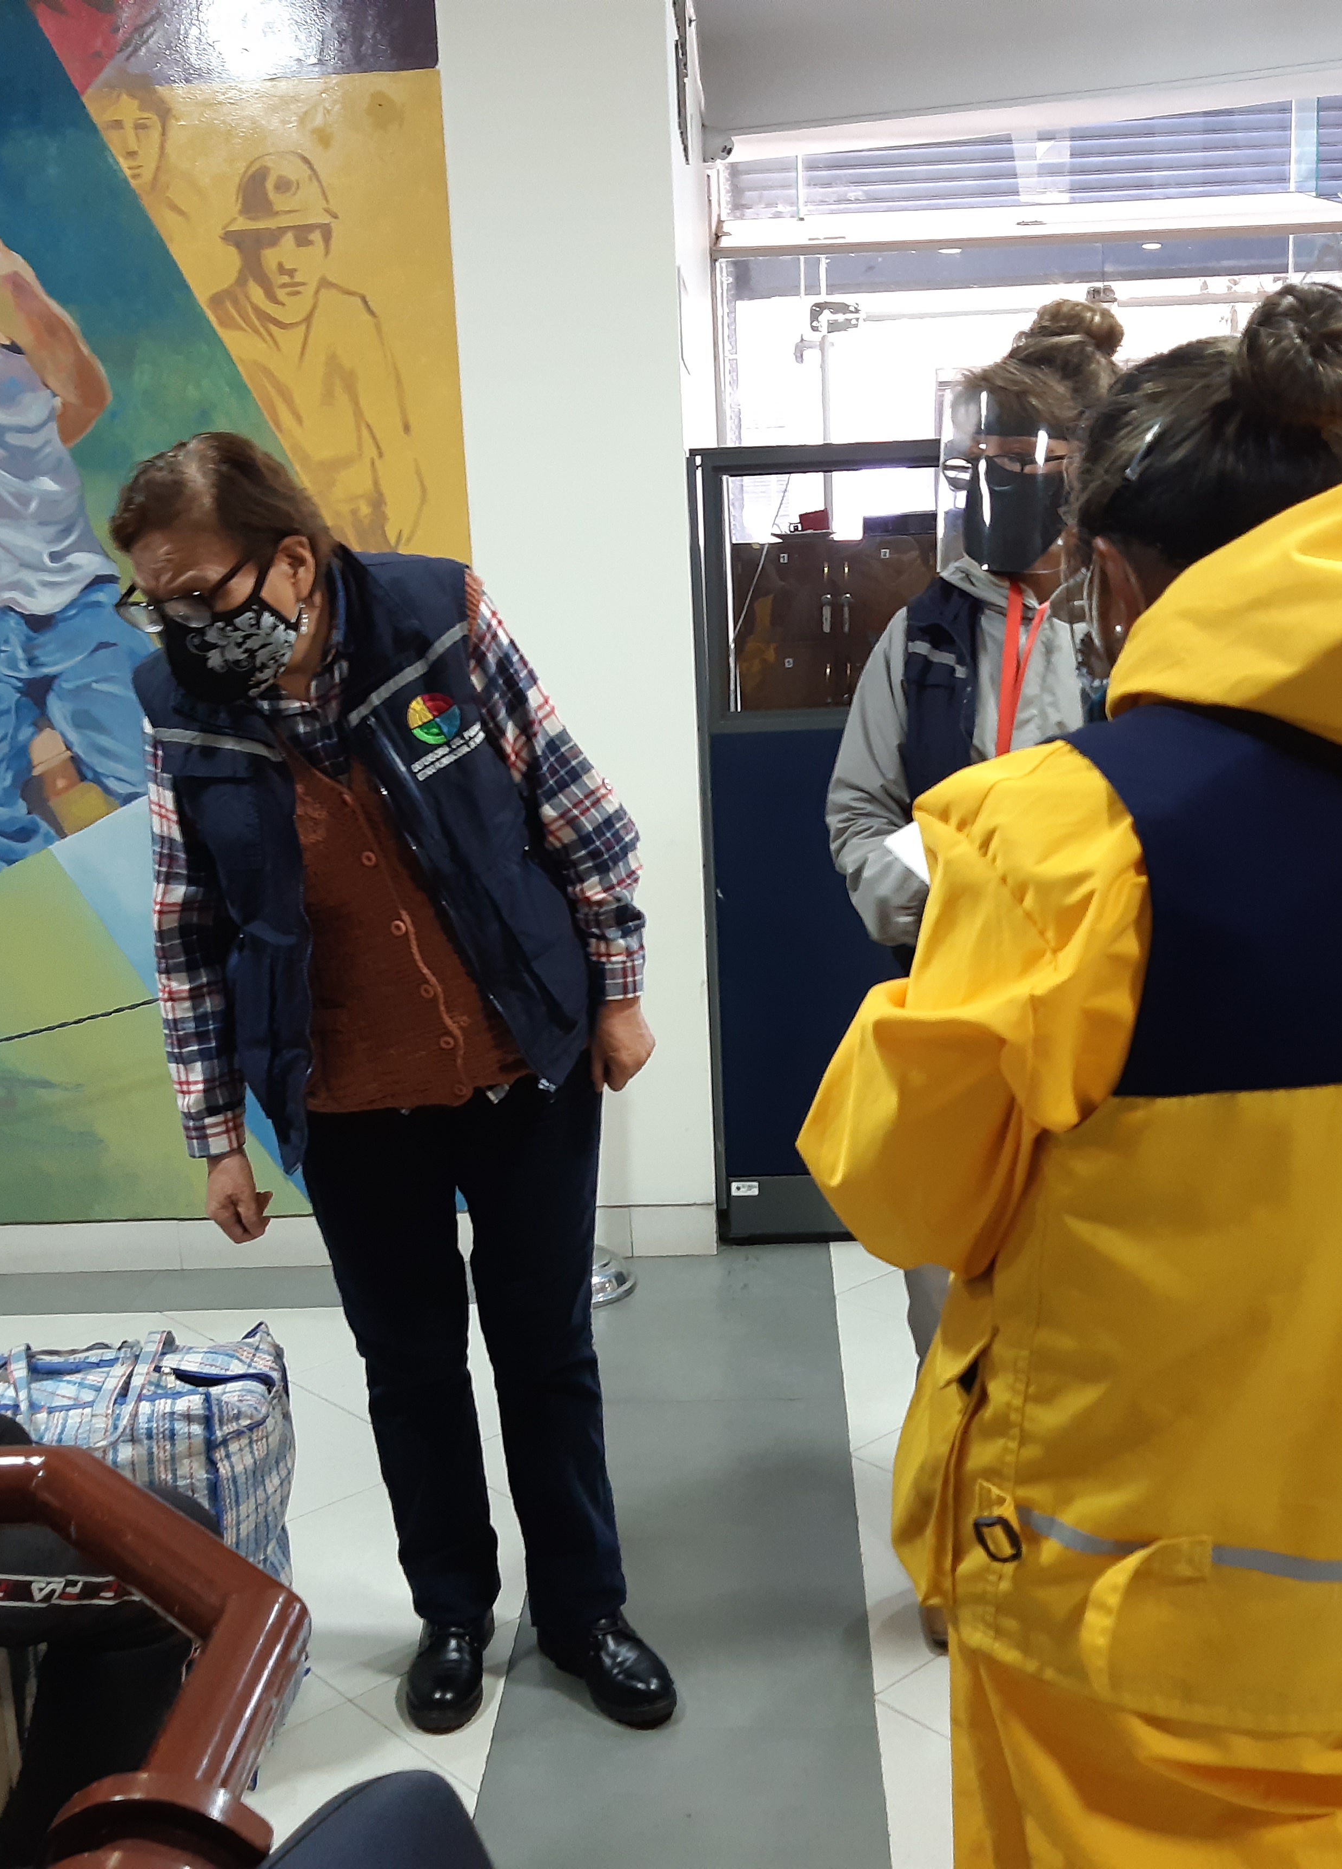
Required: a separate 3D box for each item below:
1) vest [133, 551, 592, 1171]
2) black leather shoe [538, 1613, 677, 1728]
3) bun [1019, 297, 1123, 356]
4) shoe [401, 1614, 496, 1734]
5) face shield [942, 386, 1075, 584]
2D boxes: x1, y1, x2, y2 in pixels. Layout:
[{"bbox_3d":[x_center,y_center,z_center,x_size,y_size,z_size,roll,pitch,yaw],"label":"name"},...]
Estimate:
[{"bbox_3d":[-0.341,-0.092,2.080,0.450,0.620,0.290,-8,21,18],"label":"vest"},{"bbox_3d":[-0.092,0.882,2.341,0.098,0.105,0.265,-10,14,-34],"label":"black leather shoe"},{"bbox_3d":[0.475,-0.713,2.200,0.110,0.078,0.090,3,13,27],"label":"bun"},{"bbox_3d":[-0.266,0.885,2.362,0.096,0.105,0.265,-1,11,6],"label":"shoe"},{"bbox_3d":[0.380,-0.498,2.060,0.190,0.220,0.130,3,15,27],"label":"face shield"}]

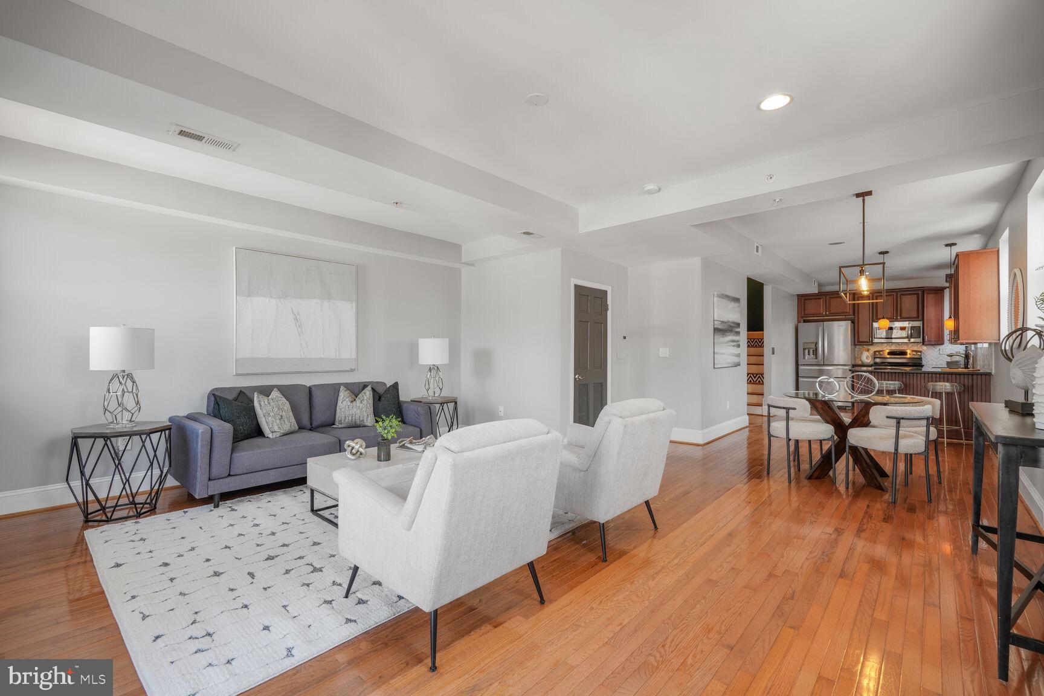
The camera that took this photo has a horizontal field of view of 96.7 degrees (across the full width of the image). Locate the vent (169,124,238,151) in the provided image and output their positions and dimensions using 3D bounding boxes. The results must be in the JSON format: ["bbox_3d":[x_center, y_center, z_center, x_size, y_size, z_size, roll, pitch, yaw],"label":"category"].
[{"bbox_3d":[-1.803,-1.184,2.637,0.148,0.020,0.318,0,-1,42],"label":"vent"}]

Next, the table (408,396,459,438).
[{"bbox_3d":[-1.031,0.919,5.460,0.575,0.630,0.575,0,-1,42],"label":"table"}]

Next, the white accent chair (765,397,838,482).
[{"bbox_3d":[2.639,0.849,4.401,0.520,0.765,0.510,0,0,-7],"label":"white accent chair"}]

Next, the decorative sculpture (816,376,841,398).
[{"bbox_3d":[2.965,0.374,4.492,0.200,0.205,0.070,0,0,34],"label":"decorative sculpture"}]

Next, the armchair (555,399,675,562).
[{"bbox_3d":[0.471,0.771,3.078,0.850,0.890,0.730,0,-1,42],"label":"armchair"}]

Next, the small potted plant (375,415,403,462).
[{"bbox_3d":[-1.002,0.657,3.412,0.200,0.335,0.200,0,-1,42],"label":"small potted plant"}]

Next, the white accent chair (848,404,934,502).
[{"bbox_3d":[3.077,0.846,3.899,0.510,0.765,0.520,0,0,-3],"label":"white accent chair"}]

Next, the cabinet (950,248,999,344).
[{"bbox_3d":[5.889,-0.609,6.027,0.345,1.100,1.300,0,-1,42],"label":"cabinet"}]

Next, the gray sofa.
[{"bbox_3d":[-1.987,0.801,4.517,0.890,0.860,2.170,0,-1,42],"label":"gray sofa"}]

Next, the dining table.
[{"bbox_3d":[3.141,0.856,4.451,1.110,0.760,1.110,0,-1,42],"label":"dining table"}]

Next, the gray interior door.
[{"bbox_3d":[0.857,0.239,5.790,0.050,2.020,0.765,0,-1,42],"label":"gray interior door"}]

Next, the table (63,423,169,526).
[{"bbox_3d":[-2.954,0.898,3.428,0.575,0.630,0.575,0,-1,42],"label":"table"}]

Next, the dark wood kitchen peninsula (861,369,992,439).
[{"bbox_3d":[5.929,0.824,6.949,1.500,0.930,0.620,0,-1,42],"label":"dark wood kitchen peninsula"}]

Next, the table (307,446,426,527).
[{"bbox_3d":[-0.914,1.007,3.559,0.670,0.400,1.160,0,-1,42],"label":"table"}]

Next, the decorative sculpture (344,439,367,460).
[{"bbox_3d":[-1.212,0.738,3.345,0.145,0.135,0.150,0,-1,42],"label":"decorative sculpture"}]

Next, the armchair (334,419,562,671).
[{"bbox_3d":[-0.343,0.767,2.170,0.860,0.875,0.730,0,-1,42],"label":"armchair"}]

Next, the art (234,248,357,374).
[{"bbox_3d":[-2.333,-0.345,4.906,0.040,1.225,1.240,0,-1,42],"label":"art"}]

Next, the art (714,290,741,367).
[{"bbox_3d":[2.950,-0.234,6.651,0.040,1.020,1.110,0,-1,42],"label":"art"}]

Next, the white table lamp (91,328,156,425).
[{"bbox_3d":[-3.024,0.207,3.513,0.370,0.765,0.370,0,-1,42],"label":"white table lamp"}]

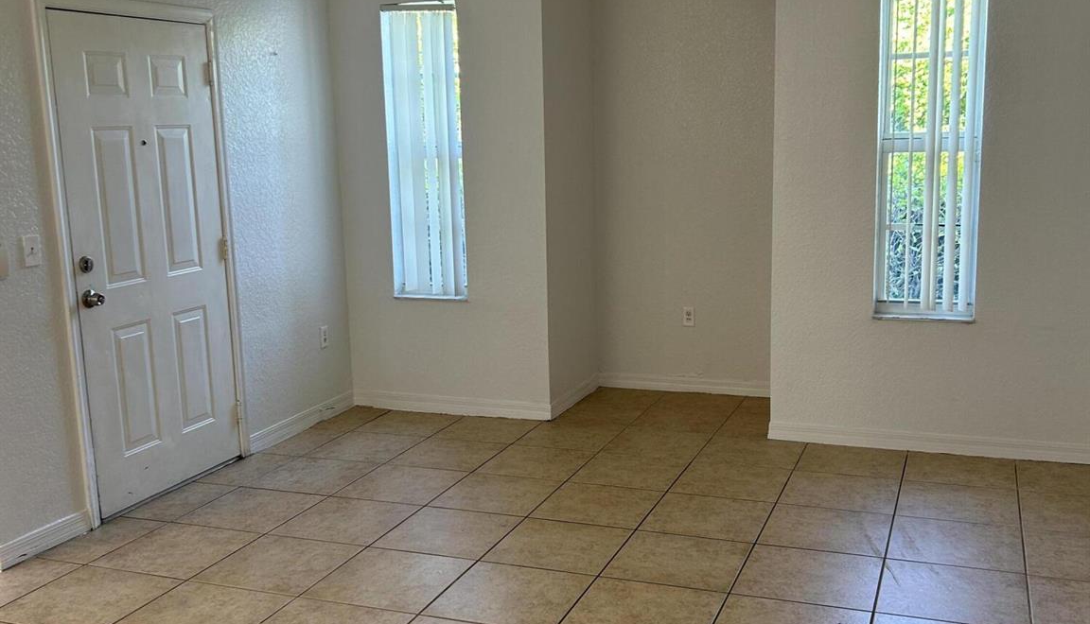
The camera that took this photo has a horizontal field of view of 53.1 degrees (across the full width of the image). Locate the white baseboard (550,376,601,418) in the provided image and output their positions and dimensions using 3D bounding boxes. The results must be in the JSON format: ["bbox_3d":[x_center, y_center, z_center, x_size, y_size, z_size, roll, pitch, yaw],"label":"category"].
[{"bbox_3d":[0.181,0.473,6.165,0.015,0.085,0.779,2,10,21],"label":"white baseboard"}]

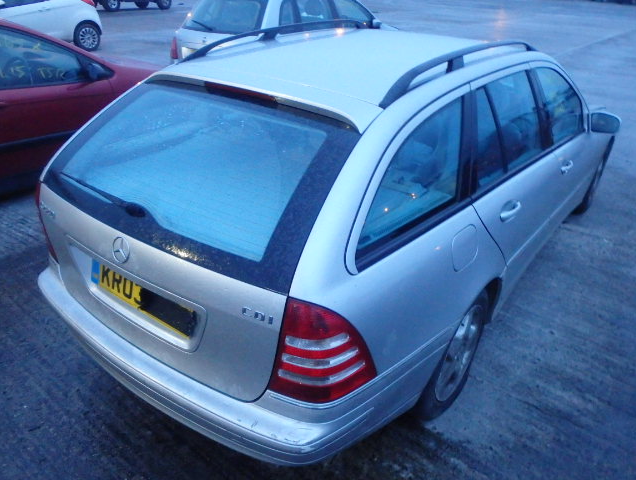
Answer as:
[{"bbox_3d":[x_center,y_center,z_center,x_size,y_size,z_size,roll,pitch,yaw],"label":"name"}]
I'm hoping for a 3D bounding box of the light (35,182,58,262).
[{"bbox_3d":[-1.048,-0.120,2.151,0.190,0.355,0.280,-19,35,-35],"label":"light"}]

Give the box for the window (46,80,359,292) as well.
[{"bbox_3d":[-0.437,-0.257,1.729,1.200,0.070,0.600,21,67,30],"label":"window"}]

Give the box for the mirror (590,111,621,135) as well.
[{"bbox_3d":[1.842,-0.759,3.308,0.185,0.138,0.110,21,33,30],"label":"mirror"}]

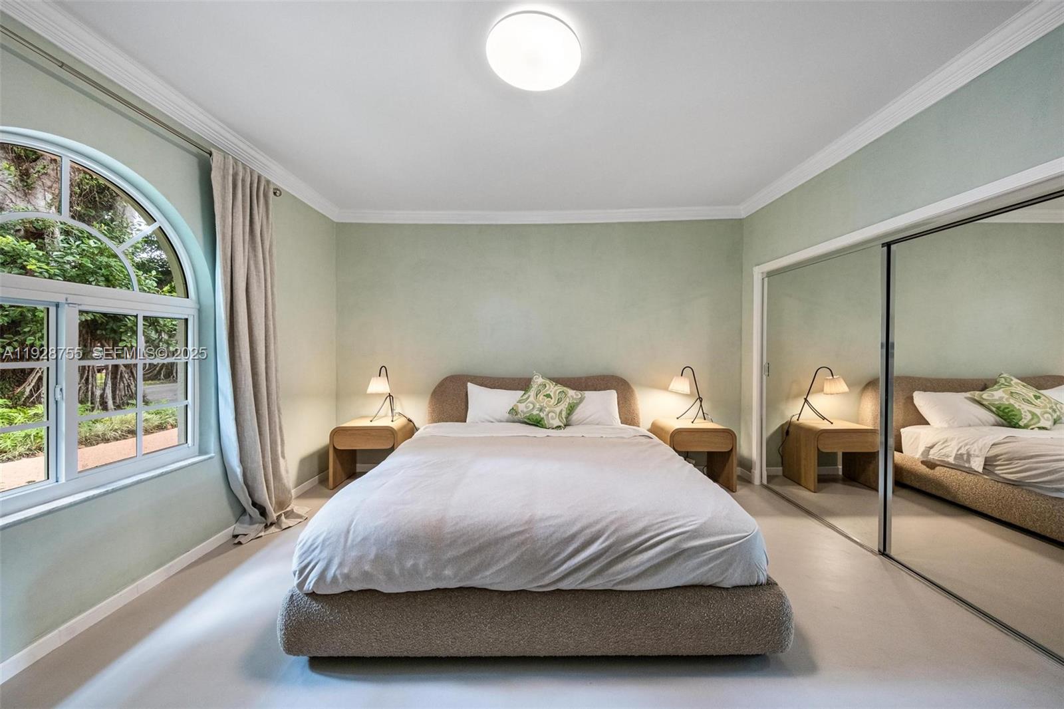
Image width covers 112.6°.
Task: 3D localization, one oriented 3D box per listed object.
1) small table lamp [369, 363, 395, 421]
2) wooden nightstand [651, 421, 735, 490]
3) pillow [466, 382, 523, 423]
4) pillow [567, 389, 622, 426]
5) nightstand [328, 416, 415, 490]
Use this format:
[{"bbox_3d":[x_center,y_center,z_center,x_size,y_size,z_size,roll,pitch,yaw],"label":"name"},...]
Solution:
[{"bbox_3d":[-1.468,0.390,3.480,0.230,0.530,0.360,0,1,5],"label":"small table lamp"},{"bbox_3d":[1.523,0.934,3.365,0.600,0.560,0.440,0,1,0],"label":"wooden nightstand"},{"bbox_3d":[-0.250,0.455,3.235,0.670,0.390,0.180,0,-22,0],"label":"pillow"},{"bbox_3d":[0.452,0.485,3.230,0.670,0.370,0.180,0,-22,0],"label":"pillow"},{"bbox_3d":[-1.515,0.934,3.415,0.610,0.560,0.440,0,1,0],"label":"nightstand"}]

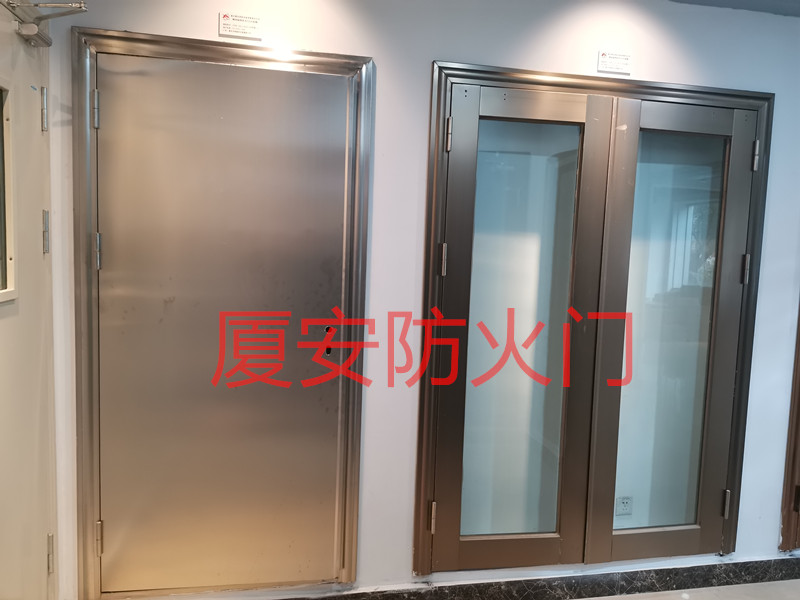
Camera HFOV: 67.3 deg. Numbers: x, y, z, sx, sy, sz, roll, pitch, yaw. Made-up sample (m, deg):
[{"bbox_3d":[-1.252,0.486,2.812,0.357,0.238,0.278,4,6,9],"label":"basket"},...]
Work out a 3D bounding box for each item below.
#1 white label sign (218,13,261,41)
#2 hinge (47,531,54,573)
[{"bbox_3d":[-0.565,-0.982,2.146,0.146,0.078,0.010,1,5,-11],"label":"white label sign"},{"bbox_3d":[-1.167,0.848,2.008,0.018,0.130,0.025,1,5,-11],"label":"hinge"}]

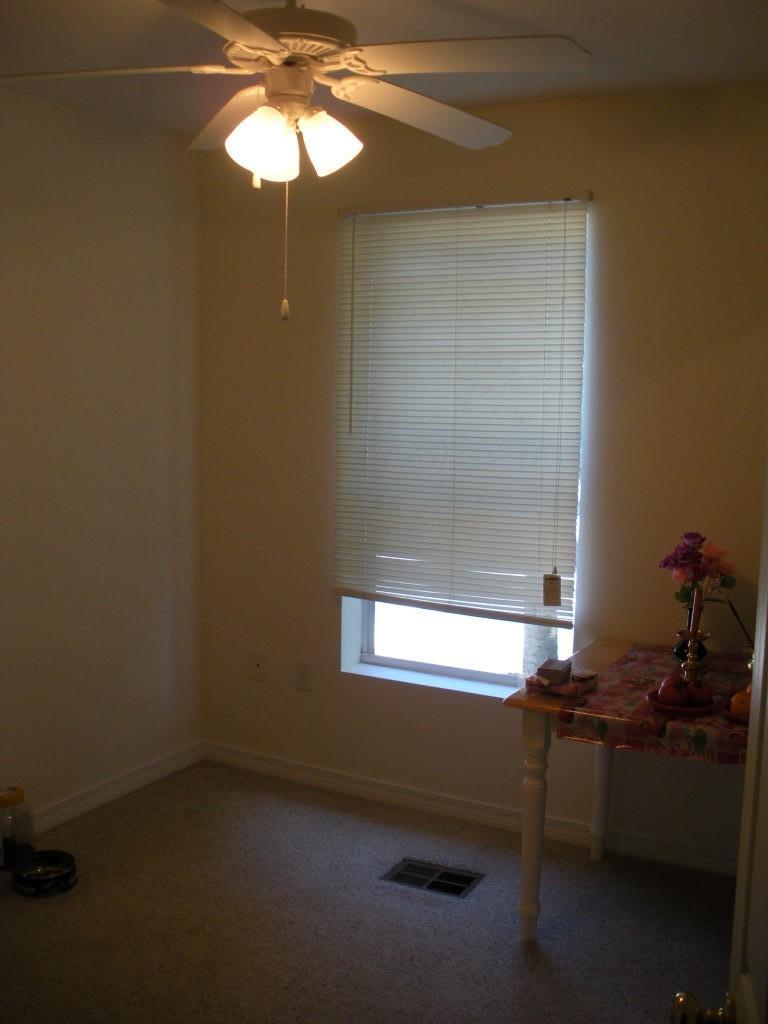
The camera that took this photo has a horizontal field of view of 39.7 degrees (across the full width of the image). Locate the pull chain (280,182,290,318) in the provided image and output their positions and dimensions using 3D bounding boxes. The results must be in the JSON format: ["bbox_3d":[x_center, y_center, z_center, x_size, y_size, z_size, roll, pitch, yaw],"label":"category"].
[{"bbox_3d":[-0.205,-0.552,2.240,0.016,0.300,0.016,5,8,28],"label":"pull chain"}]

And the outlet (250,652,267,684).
[{"bbox_3d":[-0.496,0.611,4.172,0.073,0.116,0.010,5,8,28],"label":"outlet"}]

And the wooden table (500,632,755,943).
[{"bbox_3d":[0.950,0.852,2.956,1.020,0.725,0.807,5,8,28],"label":"wooden table"}]

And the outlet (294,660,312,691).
[{"bbox_3d":[-0.311,0.630,4.075,0.074,0.116,0.010,5,8,28],"label":"outlet"}]

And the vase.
[{"bbox_3d":[0.927,0.351,3.216,0.093,0.203,0.093,5,8,28],"label":"vase"}]

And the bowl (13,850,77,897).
[{"bbox_3d":[-1.041,1.110,3.276,0.188,0.060,0.188,1,7,0],"label":"bowl"}]

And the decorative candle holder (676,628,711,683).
[{"bbox_3d":[0.856,0.409,2.936,0.092,0.153,0.092,5,8,28],"label":"decorative candle holder"}]

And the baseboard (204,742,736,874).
[{"bbox_3d":[0.312,1.062,3.788,2.340,0.082,0.018,5,8,28],"label":"baseboard"}]

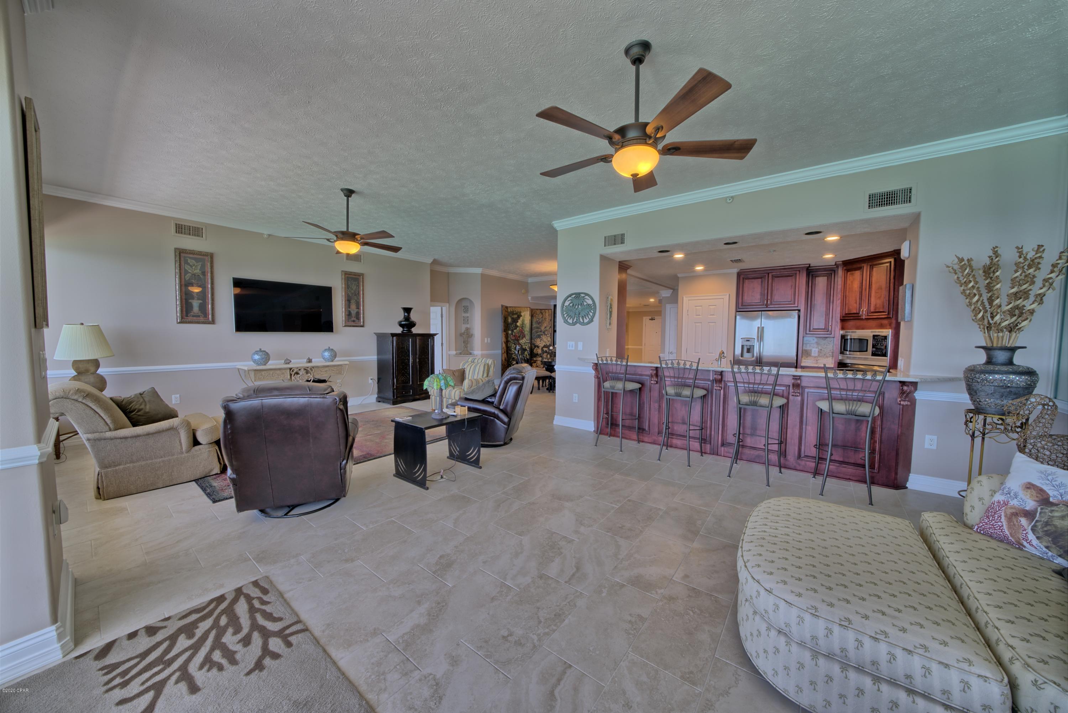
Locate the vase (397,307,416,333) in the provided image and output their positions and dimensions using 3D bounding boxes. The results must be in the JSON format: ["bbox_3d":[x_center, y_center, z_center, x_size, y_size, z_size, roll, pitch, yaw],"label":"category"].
[{"bbox_3d":[-2.583,-0.726,7.218,0.378,0.531,0.378,4,5,41],"label":"vase"}]

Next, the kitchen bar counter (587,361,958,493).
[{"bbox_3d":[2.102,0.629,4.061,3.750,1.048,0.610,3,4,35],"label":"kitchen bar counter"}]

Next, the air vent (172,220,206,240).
[{"bbox_3d":[-4.838,-1.771,5.013,0.020,0.204,0.333,4,5,41],"label":"air vent"}]

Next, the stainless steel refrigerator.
[{"bbox_3d":[4.144,0.130,6.383,0.867,1.807,0.750,3,4,35],"label":"stainless steel refrigerator"}]

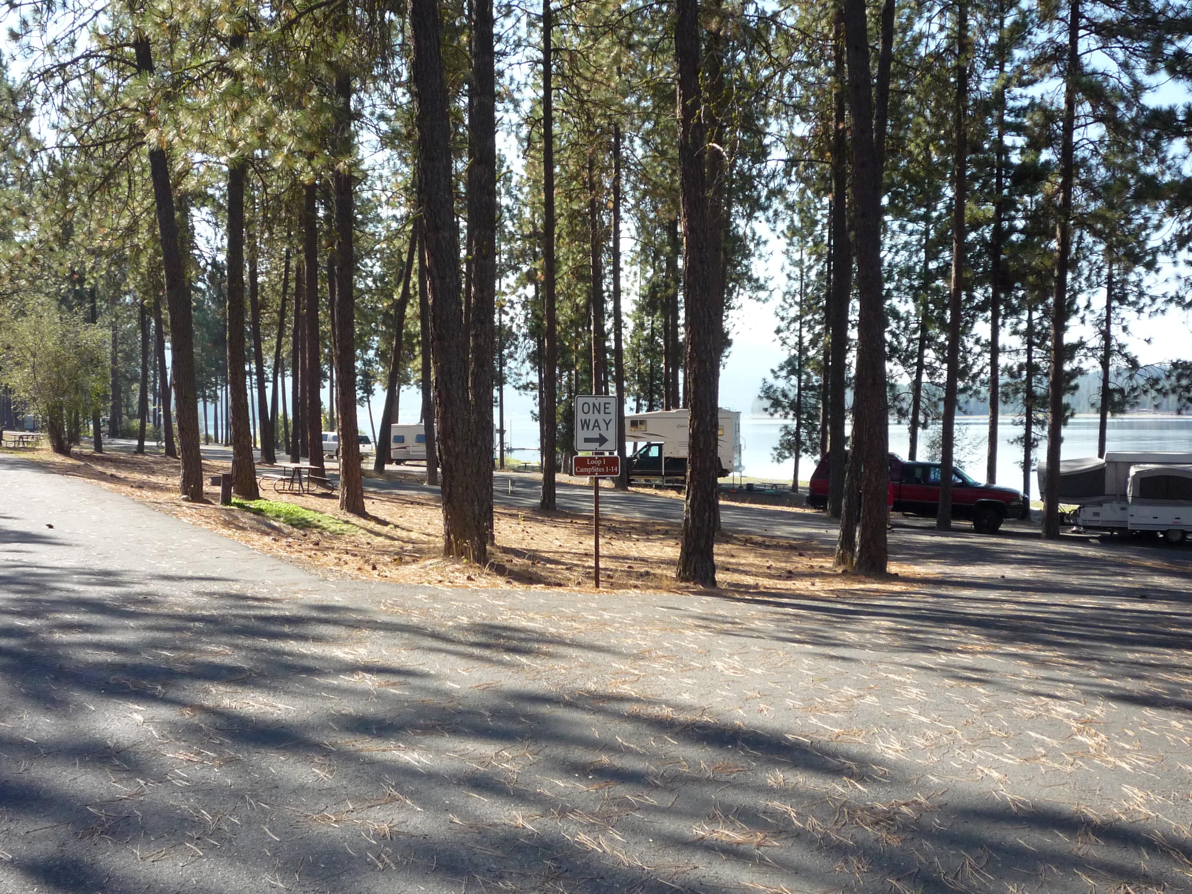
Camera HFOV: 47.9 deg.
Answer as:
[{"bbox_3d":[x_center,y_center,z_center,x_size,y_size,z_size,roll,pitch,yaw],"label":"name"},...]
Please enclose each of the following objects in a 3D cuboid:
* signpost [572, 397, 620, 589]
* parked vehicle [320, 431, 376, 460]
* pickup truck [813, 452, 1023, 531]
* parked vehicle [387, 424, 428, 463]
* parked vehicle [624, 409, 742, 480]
[{"bbox_3d":[0.008,0.490,14.550,0.510,2.090,0.070,0,2,0],"label":"signpost"},{"bbox_3d":[-17.600,-0.019,92.500,5.000,1.880,1.950,1,2,41],"label":"parked vehicle"},{"bbox_3d":[9.220,1.215,38.400,6.000,2.000,2.000,2,2,25],"label":"pickup truck"},{"bbox_3d":[-10.500,-0.203,90.000,7.000,2.800,2.400,0,2,0],"label":"parked vehicle"},{"bbox_3d":[3.300,0.076,58.600,5.900,3.440,2.300,0,2,14],"label":"parked vehicle"}]

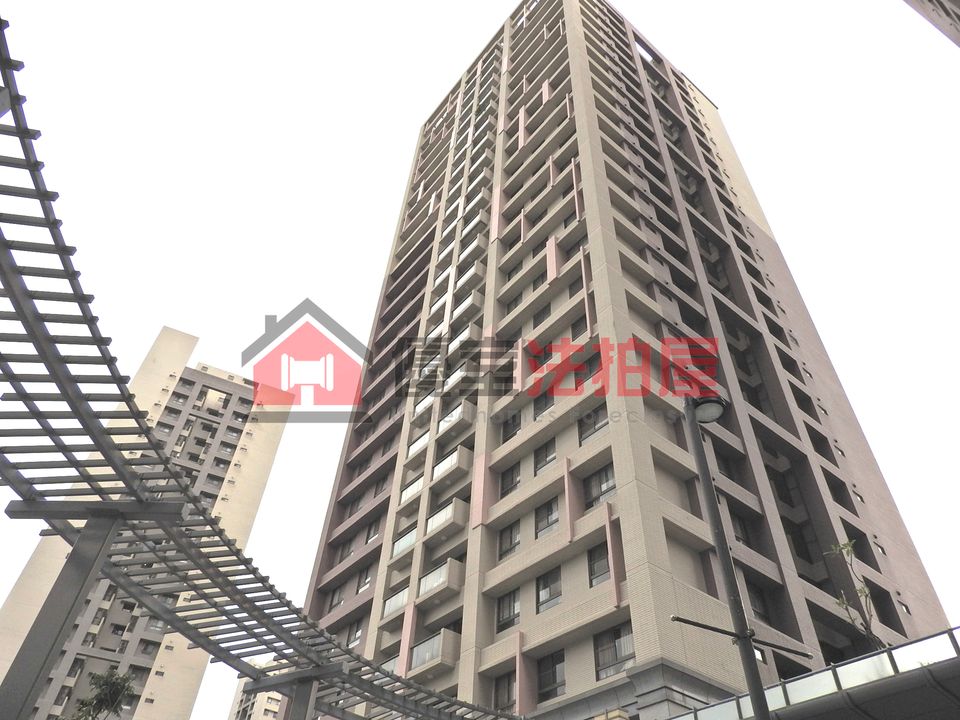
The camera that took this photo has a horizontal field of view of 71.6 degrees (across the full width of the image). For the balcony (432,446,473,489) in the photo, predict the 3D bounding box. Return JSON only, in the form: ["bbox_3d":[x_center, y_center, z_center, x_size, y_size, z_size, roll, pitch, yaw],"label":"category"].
[{"bbox_3d":[-1.440,5.901,35.448,1.000,1.393,2.543,31,-51,-24],"label":"balcony"}]

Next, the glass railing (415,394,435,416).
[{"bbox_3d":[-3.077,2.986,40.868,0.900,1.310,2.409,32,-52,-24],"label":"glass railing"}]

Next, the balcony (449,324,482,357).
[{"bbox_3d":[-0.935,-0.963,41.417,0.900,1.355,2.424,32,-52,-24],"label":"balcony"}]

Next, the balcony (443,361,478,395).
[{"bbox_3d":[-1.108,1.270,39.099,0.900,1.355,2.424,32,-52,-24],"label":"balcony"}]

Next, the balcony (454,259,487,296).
[{"bbox_3d":[-0.605,-5.544,47.179,1.000,1.458,2.527,31,-51,-24],"label":"balcony"}]

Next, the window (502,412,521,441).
[{"bbox_3d":[1.641,3.474,33.709,0.150,1.521,1.446,32,-52,-24],"label":"window"}]

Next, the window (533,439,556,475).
[{"bbox_3d":[3.035,4.493,30.765,0.160,1.496,1.439,31,-51,-24],"label":"window"}]

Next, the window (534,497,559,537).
[{"bbox_3d":[2.879,6.767,28.416,0.160,1.520,1.439,31,-51,-24],"label":"window"}]

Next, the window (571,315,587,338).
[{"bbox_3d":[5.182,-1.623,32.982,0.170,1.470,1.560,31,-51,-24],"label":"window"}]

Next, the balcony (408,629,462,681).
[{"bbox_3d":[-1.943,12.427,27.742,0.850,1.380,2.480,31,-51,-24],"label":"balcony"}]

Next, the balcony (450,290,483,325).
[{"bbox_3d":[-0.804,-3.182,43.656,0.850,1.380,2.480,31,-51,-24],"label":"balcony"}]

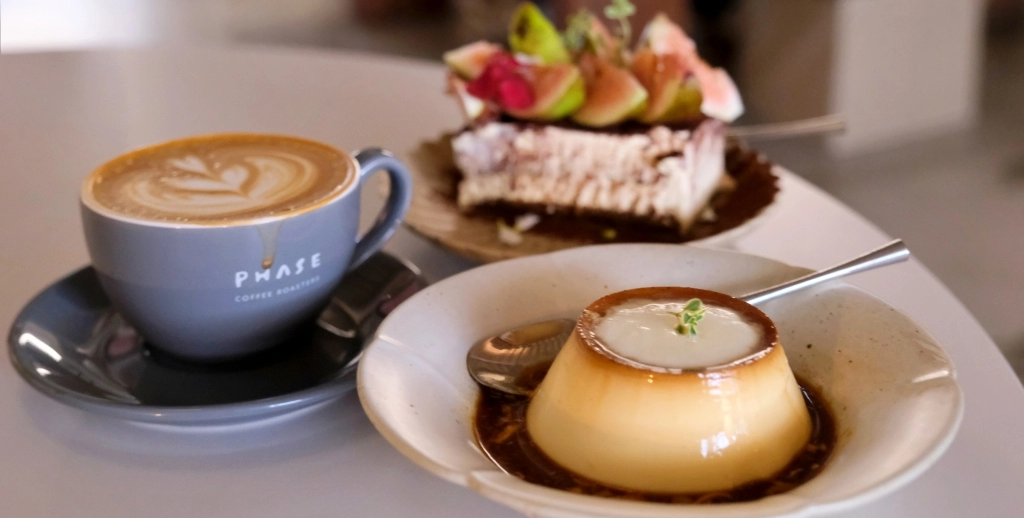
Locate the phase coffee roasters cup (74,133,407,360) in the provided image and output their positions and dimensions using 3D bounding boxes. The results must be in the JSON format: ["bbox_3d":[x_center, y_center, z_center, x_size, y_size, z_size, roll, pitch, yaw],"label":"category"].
[{"bbox_3d":[-0.091,-0.003,0.456,0.118,0.059,0.096,-9,25,-18],"label":"phase coffee roasters cup"}]

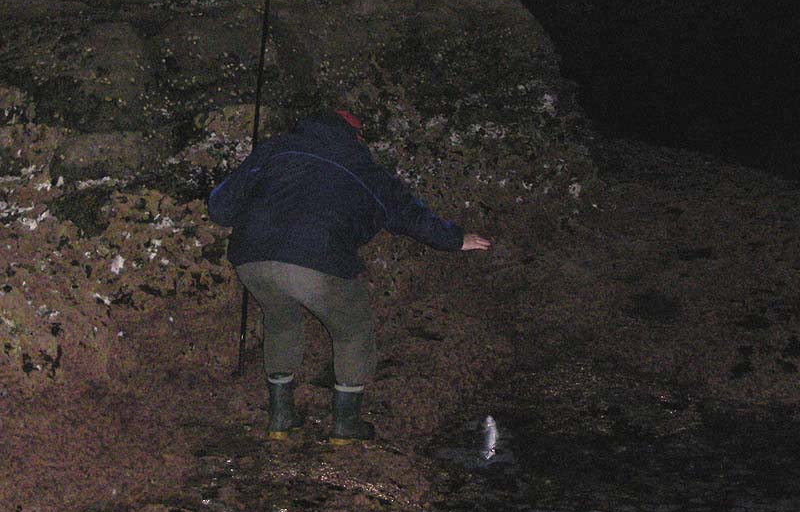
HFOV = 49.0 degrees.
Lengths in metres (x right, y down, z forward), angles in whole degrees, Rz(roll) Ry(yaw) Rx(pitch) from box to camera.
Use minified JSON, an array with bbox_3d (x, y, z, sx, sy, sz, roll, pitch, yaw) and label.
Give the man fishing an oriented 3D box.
[{"bbox_3d":[-0.270,0.080,4.279,1.038,1.552,1.048,7,12,33],"label":"man fishing"}]

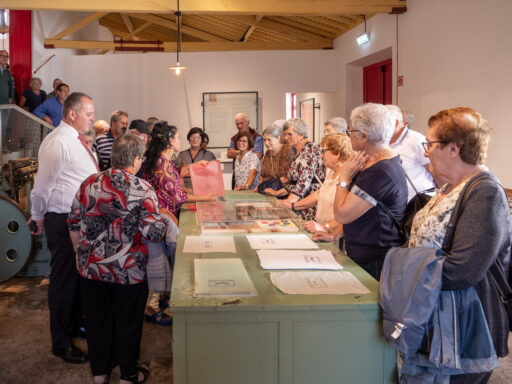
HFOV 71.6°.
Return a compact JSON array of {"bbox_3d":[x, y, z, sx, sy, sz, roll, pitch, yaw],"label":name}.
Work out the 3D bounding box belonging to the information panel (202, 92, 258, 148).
[{"bbox_3d":[-0.417,-1.168,5.800,0.900,0.900,0.050,0,7,0],"label":"information panel"}]

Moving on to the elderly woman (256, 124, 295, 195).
[{"bbox_3d":[0.193,0.146,3.350,0.470,1.540,0.380,5,9,37],"label":"elderly woman"}]

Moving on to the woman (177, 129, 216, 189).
[{"bbox_3d":[-0.649,0.071,3.870,0.460,1.530,0.340,0,7,0],"label":"woman"}]

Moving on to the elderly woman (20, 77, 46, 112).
[{"bbox_3d":[-3.573,-1.052,5.700,0.460,1.550,0.320,-6,9,-38],"label":"elderly woman"}]

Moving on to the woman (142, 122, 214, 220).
[{"bbox_3d":[-0.608,0.236,2.750,0.500,1.570,0.500,-1,7,-6],"label":"woman"}]

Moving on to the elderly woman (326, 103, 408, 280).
[{"bbox_3d":[0.570,0.357,1.800,0.400,1.610,0.460,2,7,18],"label":"elderly woman"}]

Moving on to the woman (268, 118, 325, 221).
[{"bbox_3d":[0.353,0.199,2.880,0.430,1.560,0.450,-4,8,-30],"label":"woman"}]

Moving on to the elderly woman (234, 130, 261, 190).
[{"bbox_3d":[-0.089,0.110,3.720,0.420,1.490,0.330,3,8,24],"label":"elderly woman"}]

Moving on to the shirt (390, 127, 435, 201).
[{"bbox_3d":[0.948,-0.086,2.250,0.360,0.660,0.480,1,7,12],"label":"shirt"}]

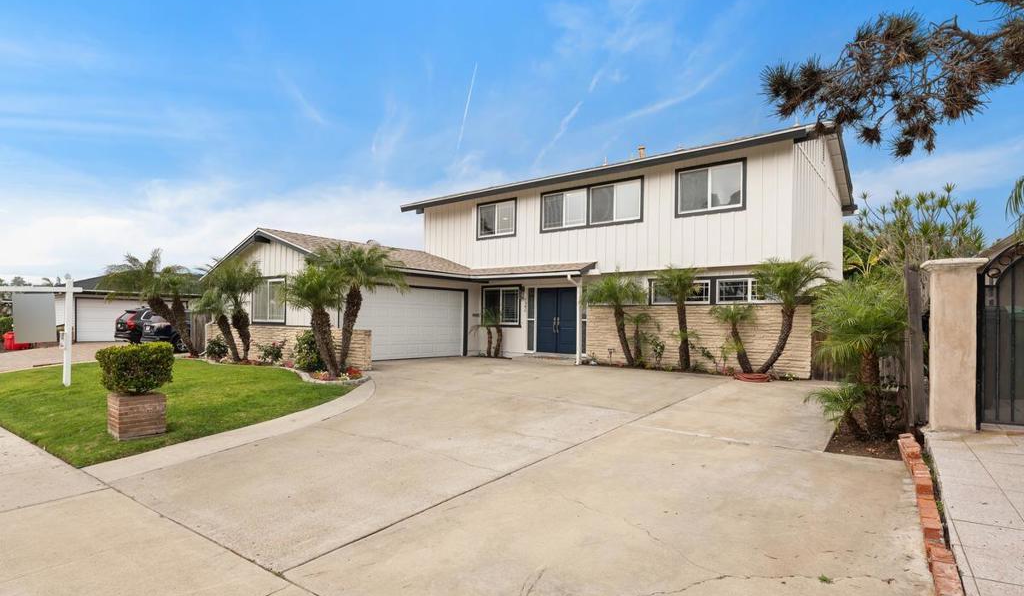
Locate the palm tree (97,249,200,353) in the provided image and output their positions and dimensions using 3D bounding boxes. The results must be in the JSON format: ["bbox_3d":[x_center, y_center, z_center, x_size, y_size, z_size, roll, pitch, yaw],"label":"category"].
[{"bbox_3d":[-14.000,0.180,19.800,2.300,3.950,2.700,0,-2,40],"label":"palm tree"}]

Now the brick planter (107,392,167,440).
[{"bbox_3d":[-5.600,1.730,7.650,0.580,0.620,0.580,0,-2,40],"label":"brick planter"}]

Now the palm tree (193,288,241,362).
[{"bbox_3d":[-9.650,0.870,16.750,1.100,2.350,1.250,0,-2,40],"label":"palm tree"}]

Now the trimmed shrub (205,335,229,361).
[{"bbox_3d":[-10.400,1.770,18.000,0.660,0.860,0.720,0,-2,40],"label":"trimmed shrub"}]

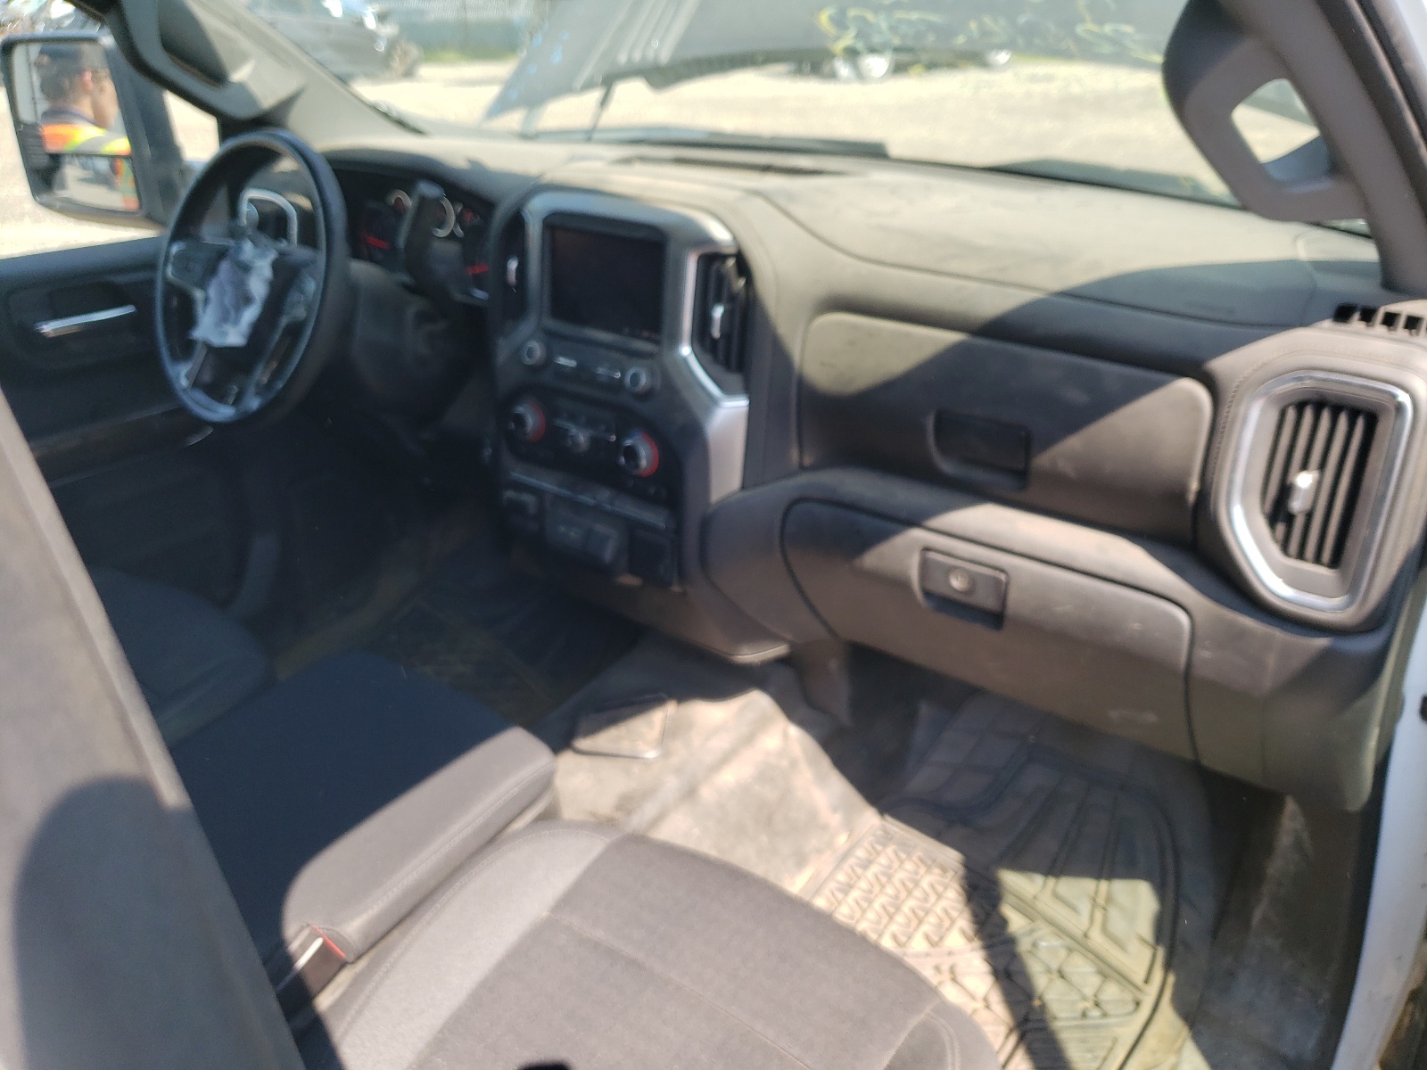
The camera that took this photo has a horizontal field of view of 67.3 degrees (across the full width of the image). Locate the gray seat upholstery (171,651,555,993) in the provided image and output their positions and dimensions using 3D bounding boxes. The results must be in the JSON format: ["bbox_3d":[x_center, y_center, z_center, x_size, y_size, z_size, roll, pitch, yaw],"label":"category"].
[{"bbox_3d":[-0.415,0.306,1.122,0.360,0.130,0.400,17,31,27],"label":"gray seat upholstery"}]

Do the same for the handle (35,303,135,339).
[{"bbox_3d":[-0.916,-0.316,1.568,0.032,0.028,0.140,17,31,27],"label":"handle"}]

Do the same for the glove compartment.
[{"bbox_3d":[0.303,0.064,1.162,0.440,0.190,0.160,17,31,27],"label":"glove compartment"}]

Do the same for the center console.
[{"bbox_3d":[-0.102,-0.164,1.365,0.380,0.490,0.190,17,21,27],"label":"center console"}]

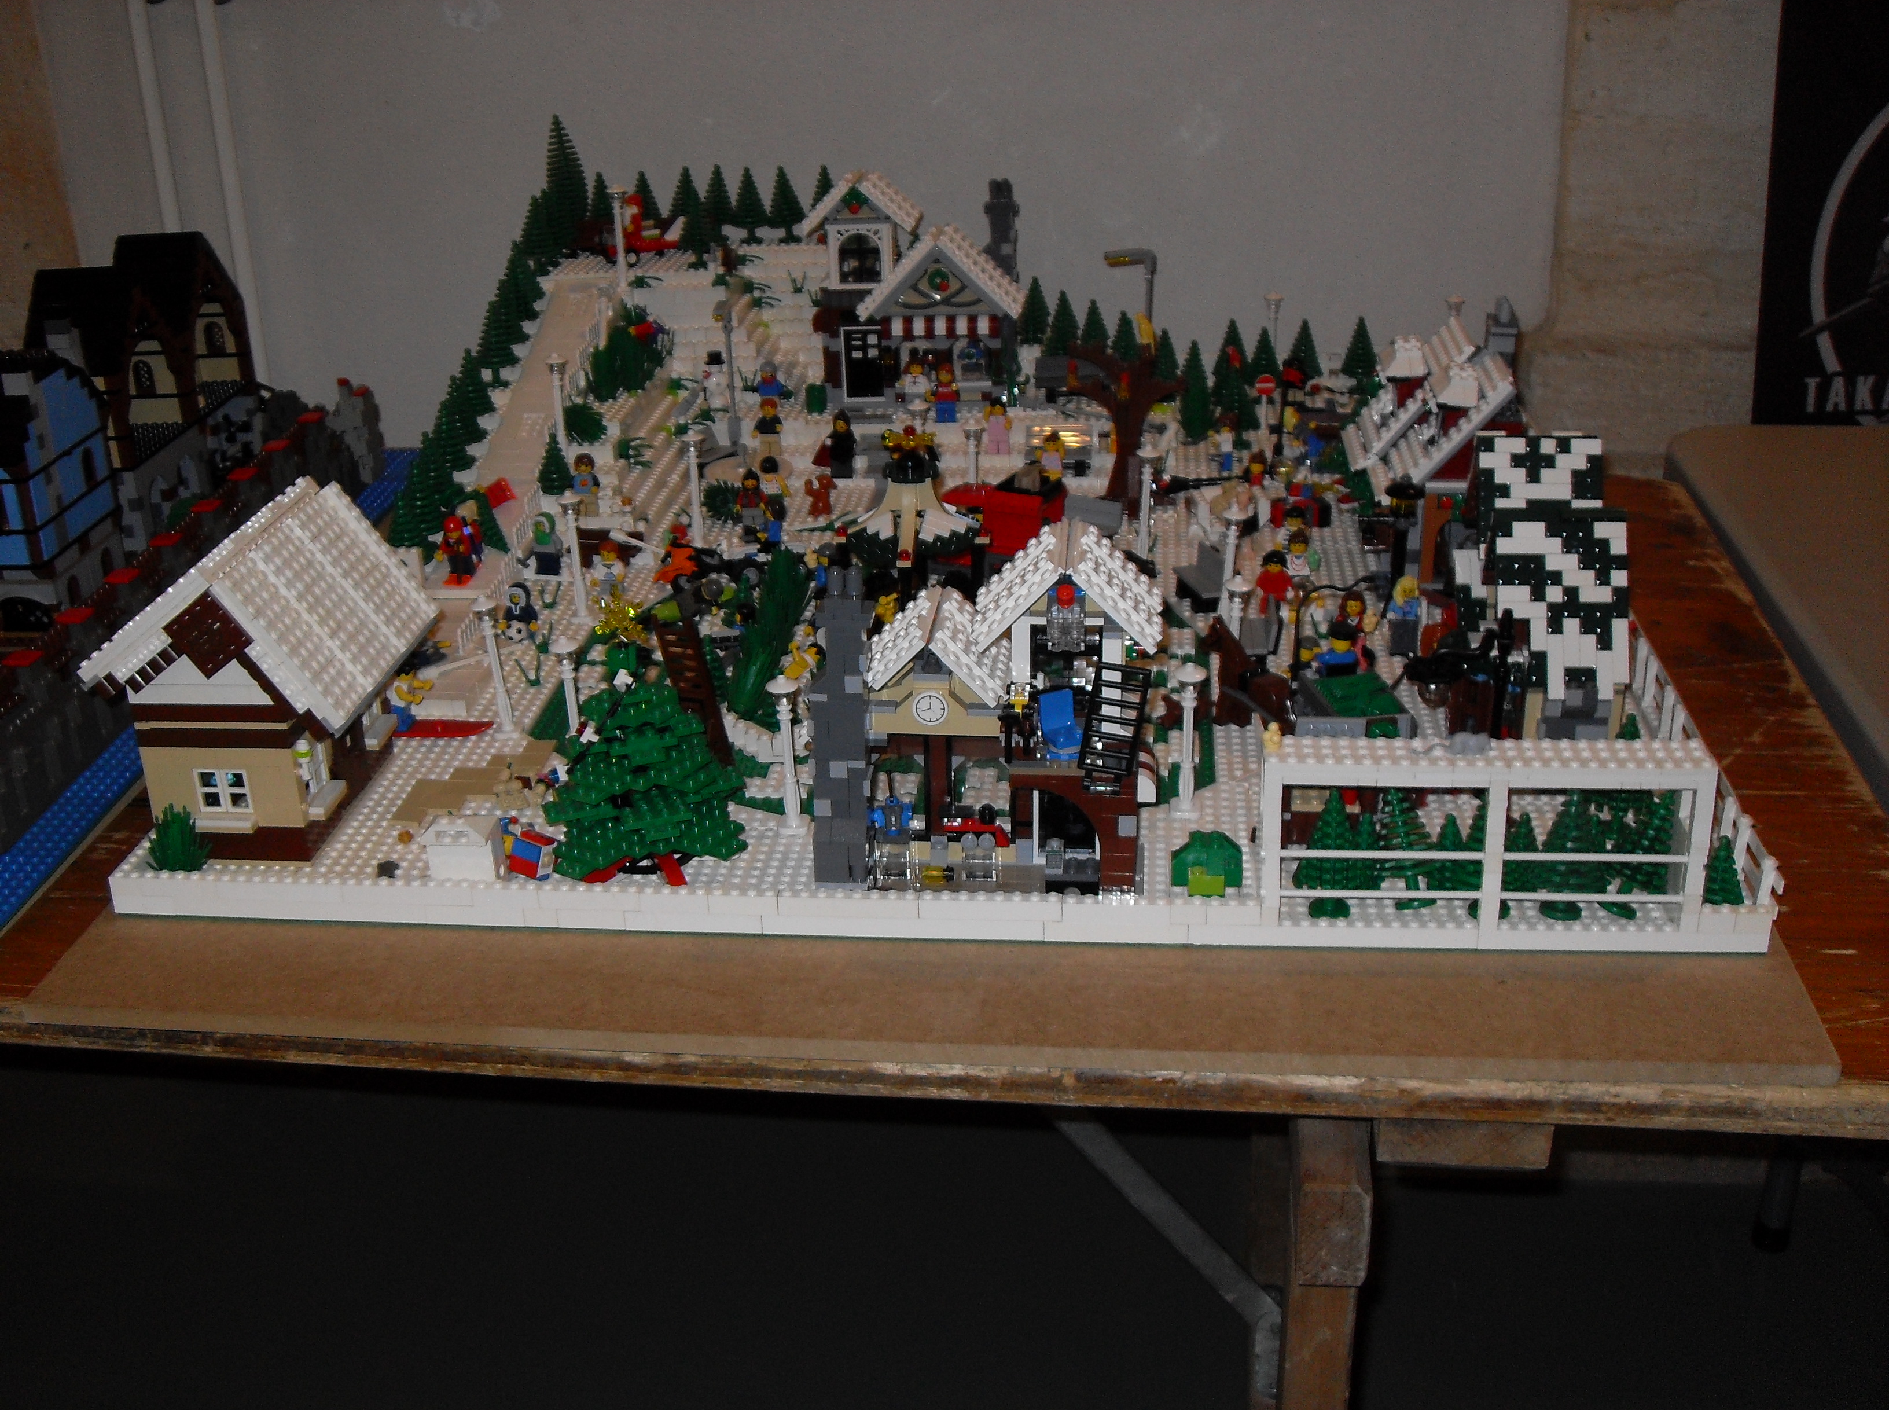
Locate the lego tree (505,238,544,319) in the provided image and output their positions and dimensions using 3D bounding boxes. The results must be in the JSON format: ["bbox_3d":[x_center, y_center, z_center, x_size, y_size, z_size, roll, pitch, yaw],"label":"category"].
[{"bbox_3d":[-0.319,-0.322,1.525,0.030,0.064,0.030,1,23,6],"label":"lego tree"}]

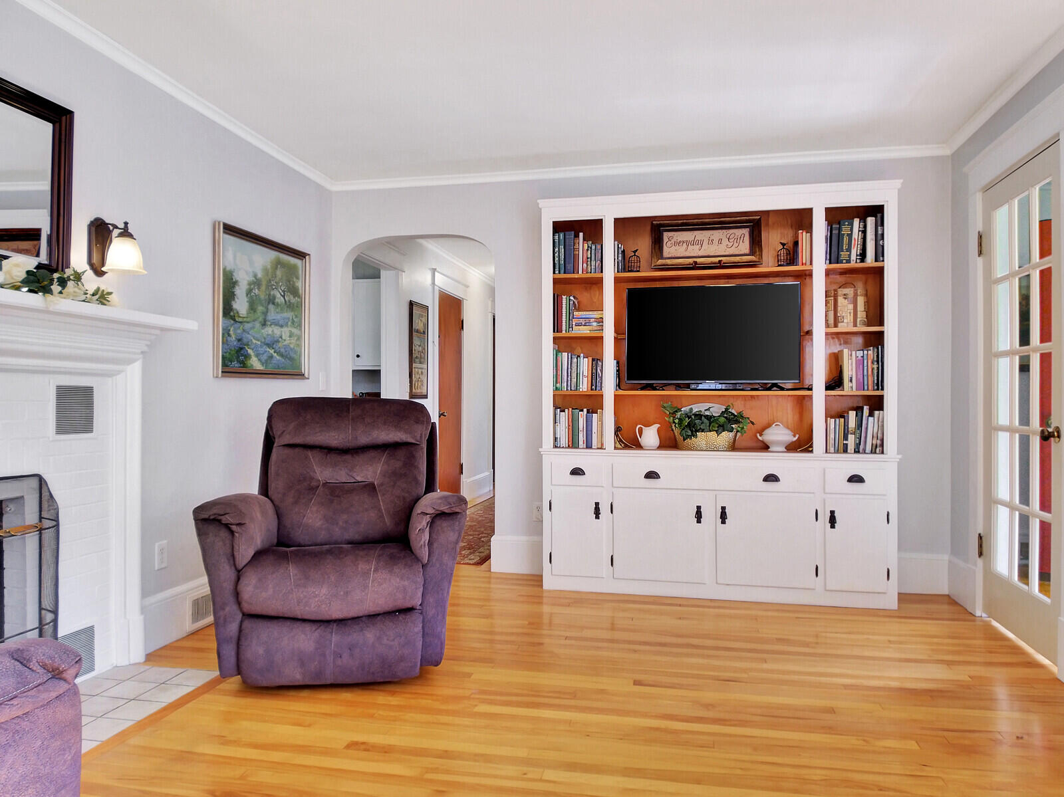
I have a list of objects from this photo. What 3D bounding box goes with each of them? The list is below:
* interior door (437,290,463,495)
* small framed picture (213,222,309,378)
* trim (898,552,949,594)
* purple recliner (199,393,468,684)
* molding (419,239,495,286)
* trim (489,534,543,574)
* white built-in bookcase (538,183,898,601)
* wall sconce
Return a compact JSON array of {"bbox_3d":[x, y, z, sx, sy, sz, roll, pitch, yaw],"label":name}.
[{"bbox_3d":[-0.779,0.046,6.410,0.042,2.041,0.665,0,0,12],"label":"interior door"},{"bbox_3d":[-1.436,-0.481,3.653,0.035,0.749,0.812,0,0,12],"label":"small framed picture"},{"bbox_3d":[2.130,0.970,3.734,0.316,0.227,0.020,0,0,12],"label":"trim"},{"bbox_3d":[-0.822,0.536,2.990,1.041,1.082,0.959,0,0,-8],"label":"purple recliner"},{"bbox_3d":[-0.680,-1.336,6.731,0.055,0.060,2.562,0,0,12],"label":"molding"},{"bbox_3d":[-0.066,0.962,4.187,0.365,0.227,0.020,0,0,12],"label":"trim"},{"bbox_3d":[0.988,-0.014,3.789,1.875,2.189,0.365,0,0,12],"label":"white built-in bookcase"},{"bbox_3d":[-1.576,-0.583,2.594,0.189,0.229,0.153,0,0,12],"label":"wall sconce"}]

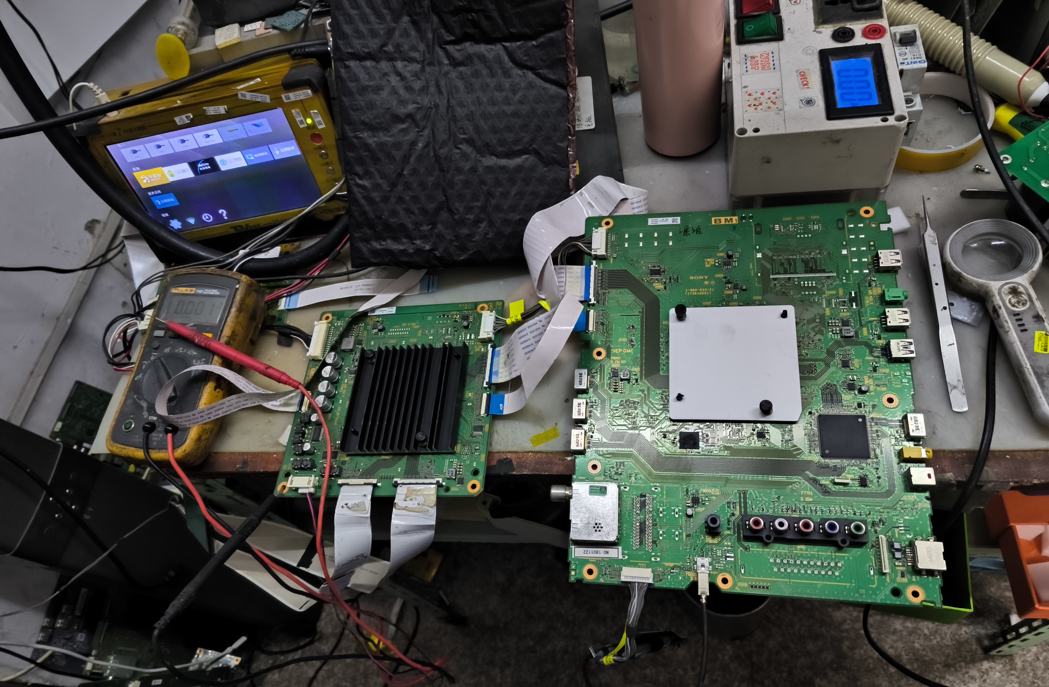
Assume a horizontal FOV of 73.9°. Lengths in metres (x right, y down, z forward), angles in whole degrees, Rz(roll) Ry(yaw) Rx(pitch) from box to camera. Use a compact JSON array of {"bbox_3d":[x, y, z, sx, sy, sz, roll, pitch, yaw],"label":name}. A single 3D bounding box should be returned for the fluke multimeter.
[{"bbox_3d":[-0.282,0.018,0.597,0.082,0.046,0.174,-4,59,12],"label":"fluke multimeter"}]

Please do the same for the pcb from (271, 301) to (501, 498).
[{"bbox_3d":[-0.106,0.038,0.558,0.168,0.018,0.168,-2,59,12],"label":"pcb"}]

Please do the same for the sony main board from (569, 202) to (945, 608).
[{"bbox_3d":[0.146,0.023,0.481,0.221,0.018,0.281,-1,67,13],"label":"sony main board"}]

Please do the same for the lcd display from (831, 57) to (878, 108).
[{"bbox_3d":[0.246,-0.194,0.521,0.028,0.005,0.051,0,60,14],"label":"lcd display"}]

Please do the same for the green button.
[{"bbox_3d":[0.192,-0.258,0.566,0.025,0.009,0.020,0,60,14],"label":"green button"}]

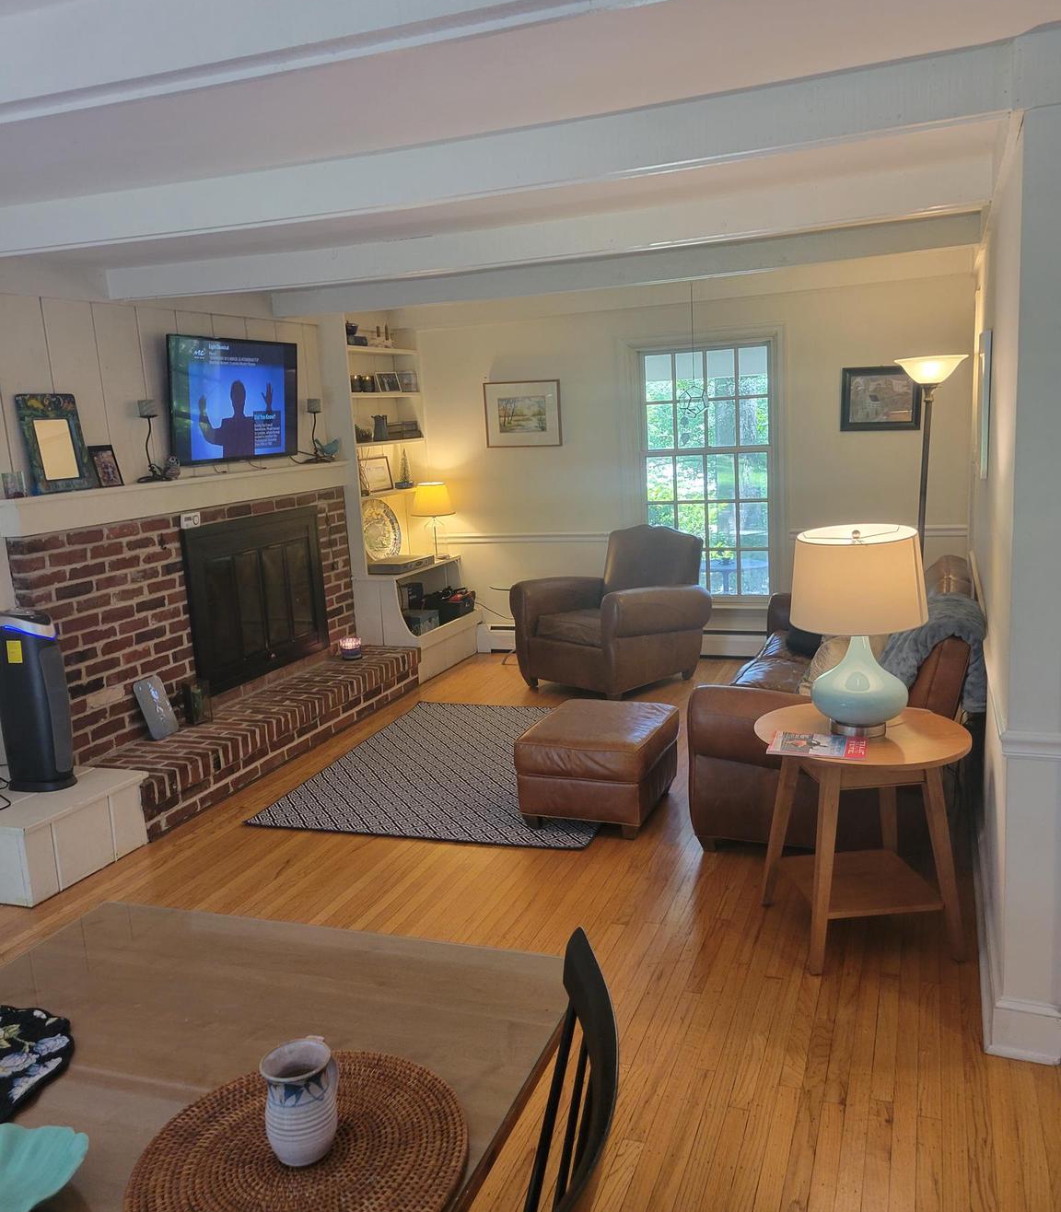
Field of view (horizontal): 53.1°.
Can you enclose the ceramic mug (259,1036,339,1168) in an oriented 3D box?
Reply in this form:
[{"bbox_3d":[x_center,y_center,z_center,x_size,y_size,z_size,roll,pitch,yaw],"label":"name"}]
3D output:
[{"bbox_3d":[-0.255,0.561,1.206,0.081,0.115,0.109,1,11,24],"label":"ceramic mug"}]

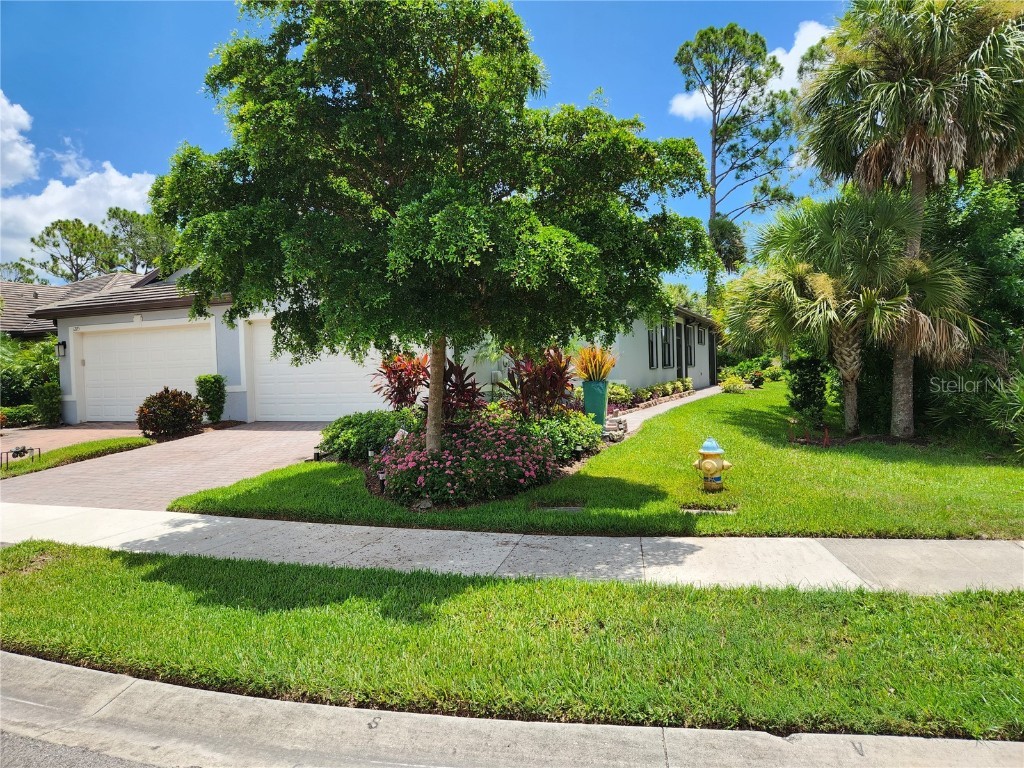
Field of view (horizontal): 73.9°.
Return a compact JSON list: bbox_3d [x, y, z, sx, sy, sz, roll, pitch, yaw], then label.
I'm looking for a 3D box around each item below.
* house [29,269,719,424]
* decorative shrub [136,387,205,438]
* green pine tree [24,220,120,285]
[{"bbox_3d":[-1.589,-2.123,26.351,16.100,5.400,23.650,-1,1,23],"label":"house"},{"bbox_3d":[-7.462,0.648,14.910,1.450,1.100,1.400,-1,1,23],"label":"decorative shrub"},{"bbox_3d":[-36.043,-6.626,56.130,7.600,14.000,7.400,-1,1,23],"label":"green pine tree"}]

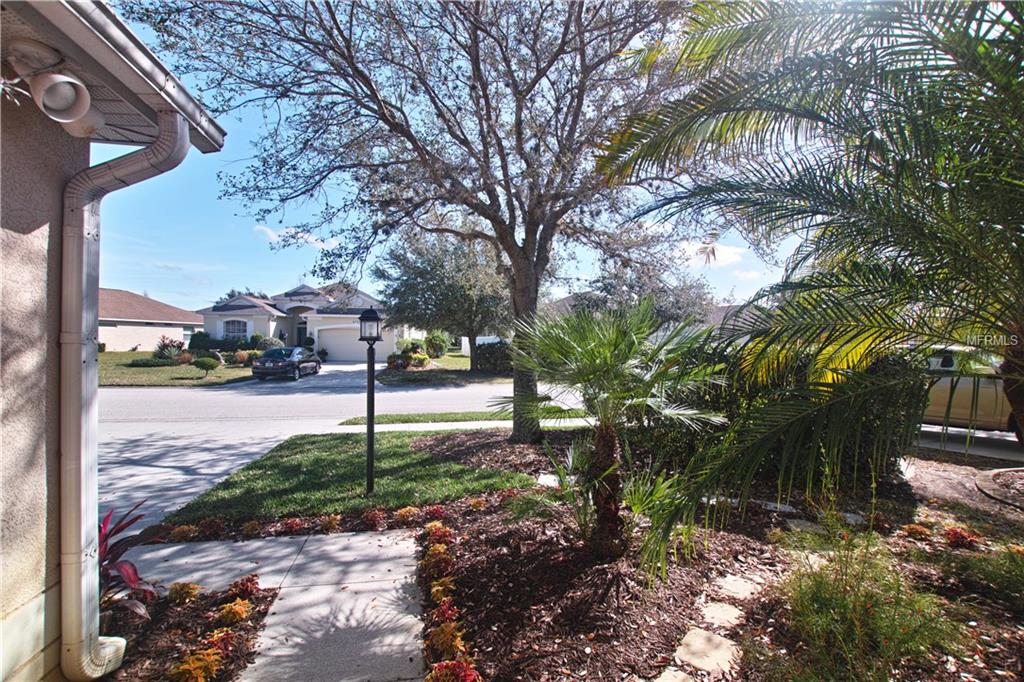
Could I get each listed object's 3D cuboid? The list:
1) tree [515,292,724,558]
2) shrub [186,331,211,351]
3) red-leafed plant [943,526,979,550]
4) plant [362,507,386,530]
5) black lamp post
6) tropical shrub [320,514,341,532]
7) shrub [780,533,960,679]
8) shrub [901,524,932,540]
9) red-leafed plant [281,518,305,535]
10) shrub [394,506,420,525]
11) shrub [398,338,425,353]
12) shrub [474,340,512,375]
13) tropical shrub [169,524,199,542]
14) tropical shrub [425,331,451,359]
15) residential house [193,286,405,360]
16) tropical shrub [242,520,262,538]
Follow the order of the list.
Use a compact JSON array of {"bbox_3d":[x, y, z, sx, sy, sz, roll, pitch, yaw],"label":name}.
[{"bbox_3d":[0.810,0.655,3.350,1.700,1.980,1.600,0,0,0],"label":"tree"},{"bbox_3d":[-20.581,0.033,28.000,1.450,1.500,1.400,0,0,-15],"label":"shrub"},{"bbox_3d":[3.583,1.547,3.400,0.220,0.165,0.220,0,0,0],"label":"red-leafed plant"},{"bbox_3d":[-1.232,1.590,3.820,0.210,0.180,0.210,0,0,0],"label":"plant"},{"bbox_3d":[-1.493,0.635,4.500,0.250,1.980,0.250,0,0,-15],"label":"black lamp post"},{"bbox_3d":[-1.579,1.575,3.710,0.162,0.150,0.180,0,0,-15],"label":"tropical shrub"},{"bbox_3d":[1.950,1.360,2.360,0.800,0.560,0.740,0,0,-15],"label":"shrub"},{"bbox_3d":[3.386,1.585,3.570,0.205,0.130,0.200,0,0,-15],"label":"shrub"},{"bbox_3d":[-1.894,1.580,3.680,0.188,0.140,0.200,0,0,-15],"label":"red-leafed plant"},{"bbox_3d":[-0.965,1.600,3.940,0.235,0.160,0.235,0,0,0],"label":"shrub"},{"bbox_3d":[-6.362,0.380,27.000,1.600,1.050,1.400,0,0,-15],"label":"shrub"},{"bbox_3d":[-0.894,0.843,21.800,2.100,1.620,1.800,0,0,-15],"label":"shrub"},{"bbox_3d":[-2.727,1.580,3.540,0.205,0.140,0.200,0,0,-15],"label":"tropical shrub"},{"bbox_3d":[-5.118,0.250,29.300,1.750,1.900,1.750,0,0,0],"label":"tropical shrub"},{"bbox_3d":[-14.400,-1.400,33.400,12.600,5.600,13.000,0,0,-10],"label":"residential house"},{"bbox_3d":[-2.227,1.595,3.660,0.165,0.150,0.165,0,0,0],"label":"tropical shrub"}]

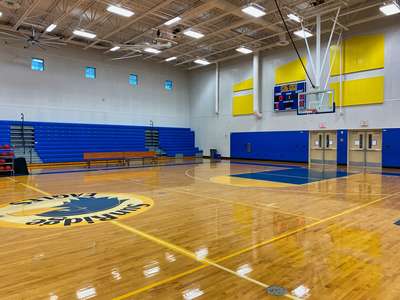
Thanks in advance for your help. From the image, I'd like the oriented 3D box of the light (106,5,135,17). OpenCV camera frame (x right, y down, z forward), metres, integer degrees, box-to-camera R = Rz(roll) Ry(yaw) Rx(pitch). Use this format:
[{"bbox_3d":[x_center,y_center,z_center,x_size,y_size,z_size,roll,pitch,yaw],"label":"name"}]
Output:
[{"bbox_3d":[-4.196,-7.332,15.834,1.250,0.120,0.520,-1,2,-43],"label":"light"}]

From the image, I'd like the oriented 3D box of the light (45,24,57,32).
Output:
[{"bbox_3d":[-9.053,-7.418,18.264,0.320,0.120,1.270,-1,2,-43],"label":"light"}]

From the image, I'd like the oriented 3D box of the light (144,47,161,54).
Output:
[{"bbox_3d":[-3.611,-7.524,22.646,1.220,0.120,0.500,-1,2,-43],"label":"light"}]

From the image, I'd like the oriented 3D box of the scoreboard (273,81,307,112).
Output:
[{"bbox_3d":[6.626,-3.967,22.410,0.180,1.890,2.551,-1,2,-43],"label":"scoreboard"}]

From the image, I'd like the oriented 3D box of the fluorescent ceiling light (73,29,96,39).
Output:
[{"bbox_3d":[-7.388,-7.420,19.198,1.250,0.120,0.500,-1,2,-43],"label":"fluorescent ceiling light"}]

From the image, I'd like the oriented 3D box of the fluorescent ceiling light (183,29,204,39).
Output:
[{"bbox_3d":[-0.410,-7.435,19.255,1.270,0.120,0.520,-1,2,-43],"label":"fluorescent ceiling light"}]

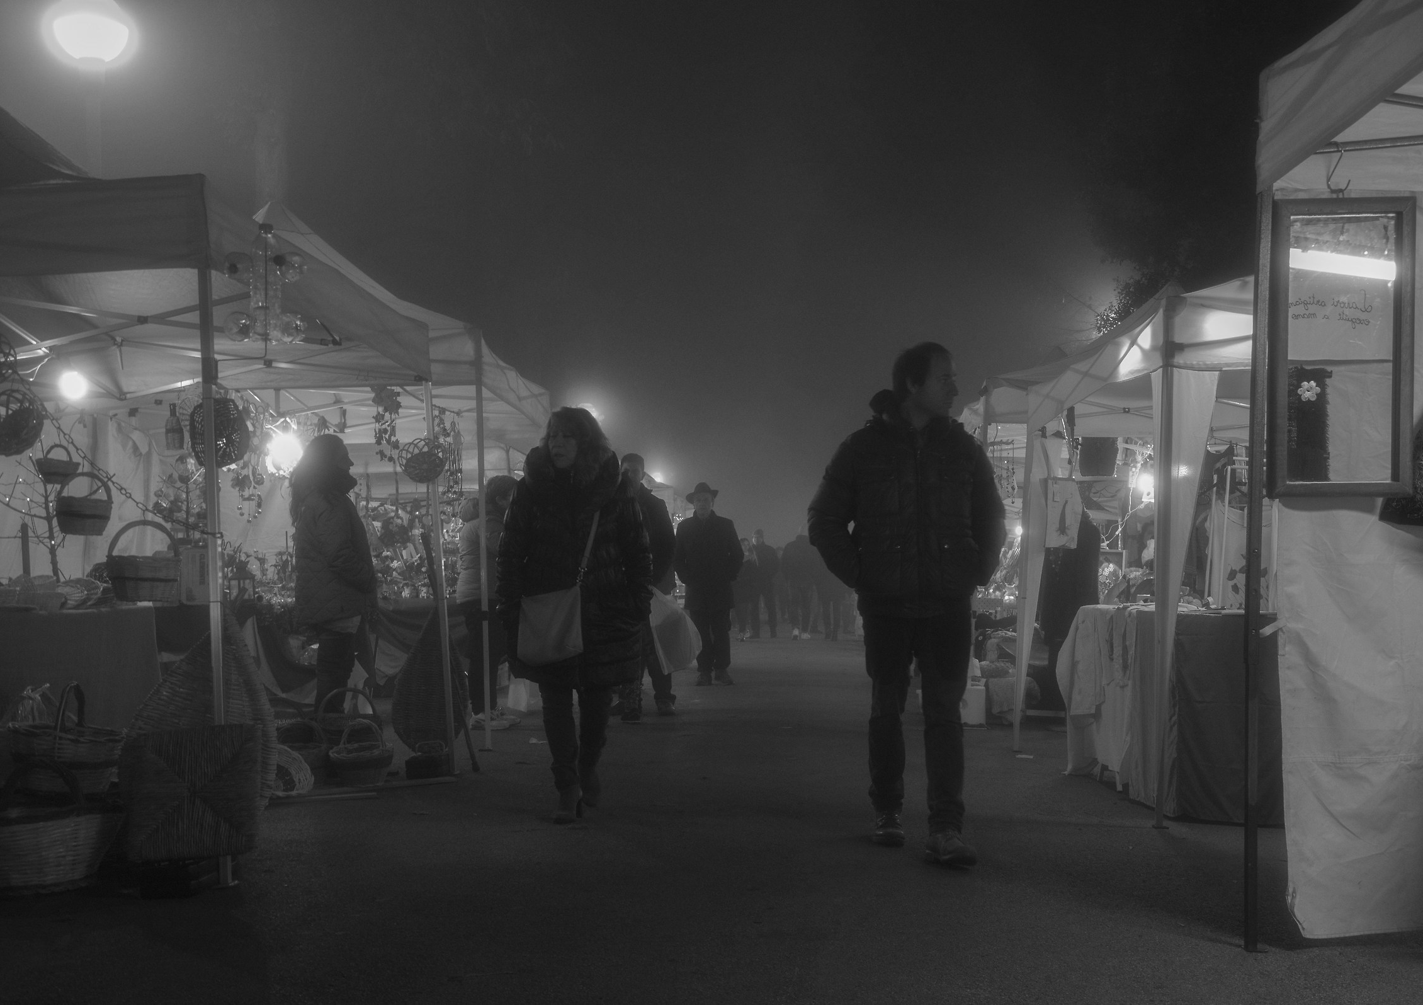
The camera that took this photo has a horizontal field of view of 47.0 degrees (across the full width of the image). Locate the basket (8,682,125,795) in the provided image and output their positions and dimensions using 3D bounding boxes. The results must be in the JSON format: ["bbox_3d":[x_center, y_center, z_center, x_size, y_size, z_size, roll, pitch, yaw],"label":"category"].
[{"bbox_3d":[-2.589,0.947,6.563,0.430,0.430,0.310,0,-3,-9],"label":"basket"}]

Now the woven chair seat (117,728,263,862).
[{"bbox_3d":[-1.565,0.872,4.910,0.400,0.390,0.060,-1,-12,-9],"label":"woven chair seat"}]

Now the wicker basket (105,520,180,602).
[{"bbox_3d":[-1.915,0.196,5.497,0.240,0.270,0.180,1,-3,-14],"label":"wicker basket"}]

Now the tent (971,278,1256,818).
[{"bbox_3d":[3.200,-0.024,7.810,2.900,2.700,2.900,0,-3,0],"label":"tent"}]

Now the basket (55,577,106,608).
[{"bbox_3d":[-2.568,0.370,6.650,0.210,0.100,0.210,3,22,0],"label":"basket"}]

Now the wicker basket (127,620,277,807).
[{"bbox_3d":[-1.733,0.769,5.550,0.520,0.820,0.240,-1,7,-6],"label":"wicker basket"}]

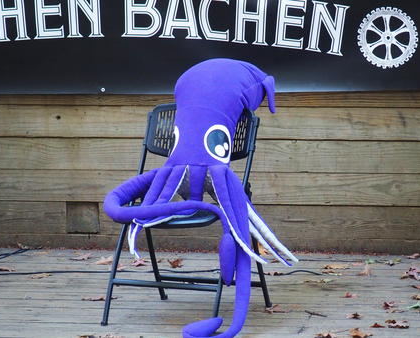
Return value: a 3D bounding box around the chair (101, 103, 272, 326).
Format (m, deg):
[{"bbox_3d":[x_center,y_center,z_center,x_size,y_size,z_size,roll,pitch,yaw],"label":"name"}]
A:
[{"bbox_3d":[-0.095,0.183,15.372,0.495,0.812,0.567,3,11,25],"label":"chair"}]

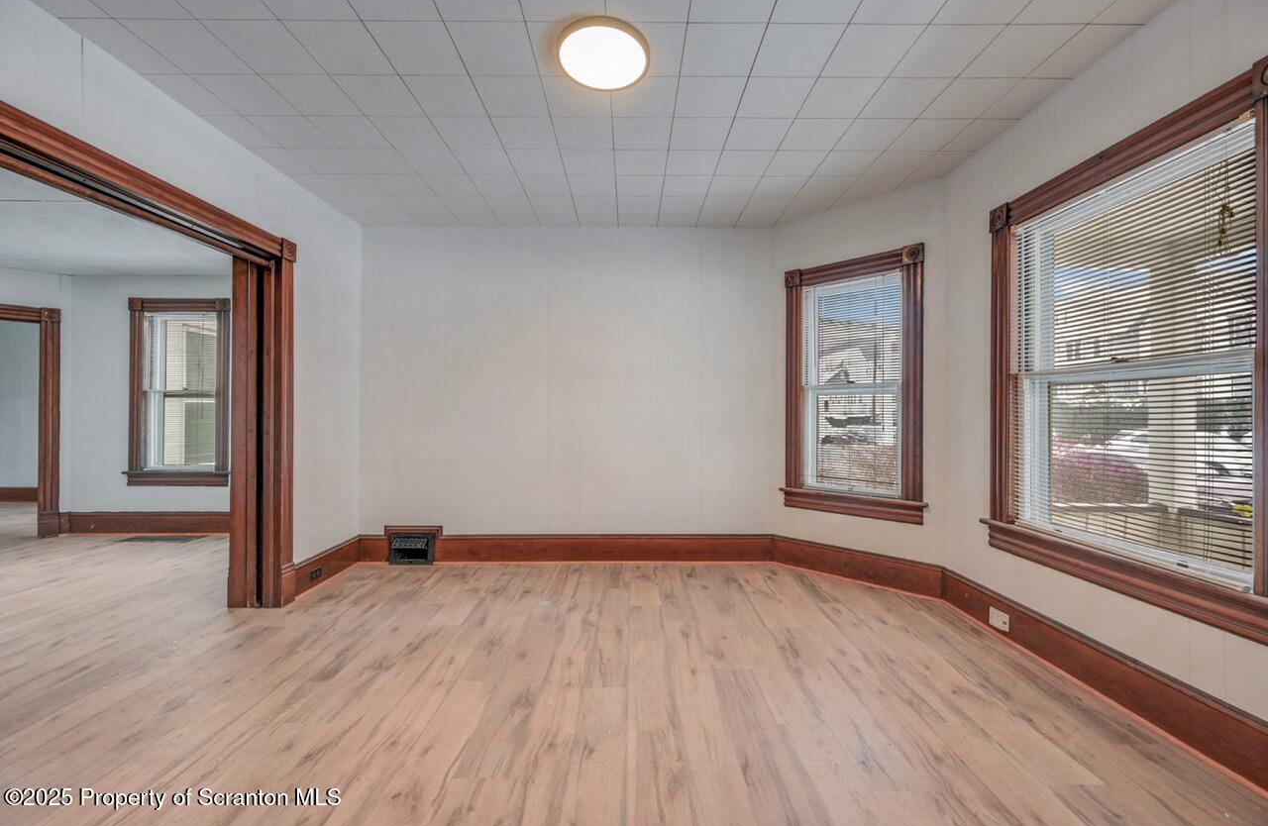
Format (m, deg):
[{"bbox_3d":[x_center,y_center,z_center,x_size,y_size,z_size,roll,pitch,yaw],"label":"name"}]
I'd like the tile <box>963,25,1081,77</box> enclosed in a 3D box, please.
[{"bbox_3d":[1.572,-1.480,2.019,0.305,0.016,0.305,0,1,-1],"label":"tile"}]

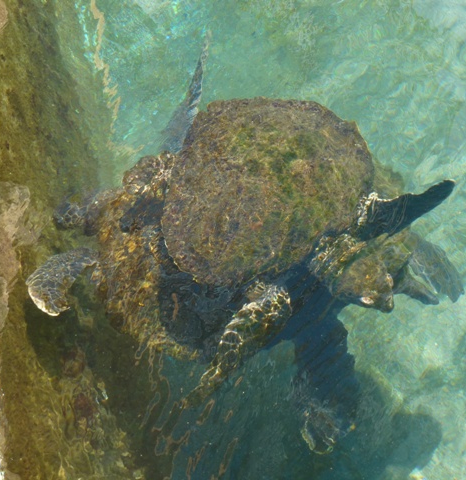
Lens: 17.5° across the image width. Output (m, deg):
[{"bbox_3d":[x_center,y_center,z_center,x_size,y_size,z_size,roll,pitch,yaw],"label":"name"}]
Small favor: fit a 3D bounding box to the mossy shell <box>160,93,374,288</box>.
[{"bbox_3d":[0.067,-0.209,5.147,0.755,0.310,0.950,-41,34,1],"label":"mossy shell"}]

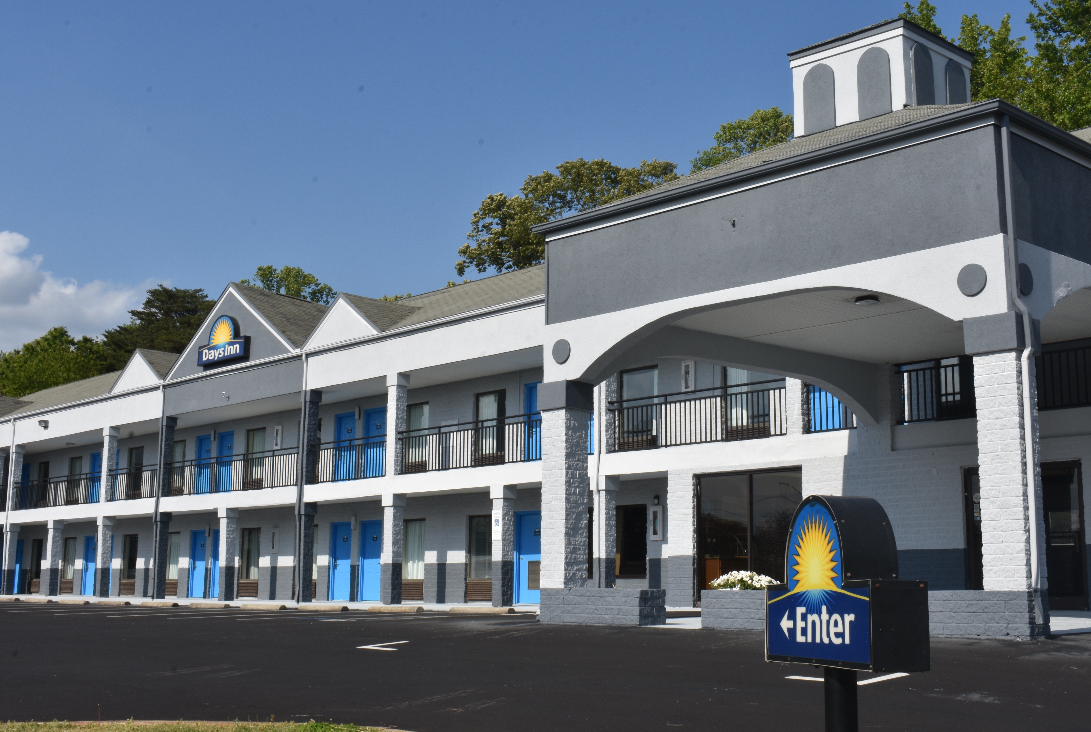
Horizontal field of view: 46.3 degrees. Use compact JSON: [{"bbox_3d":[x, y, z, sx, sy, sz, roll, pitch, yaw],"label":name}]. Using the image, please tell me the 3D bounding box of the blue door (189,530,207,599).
[{"bbox_3d":[-10.783,6.127,39.596,0.090,2.069,1.019,9,-13,-43],"label":"blue door"}]

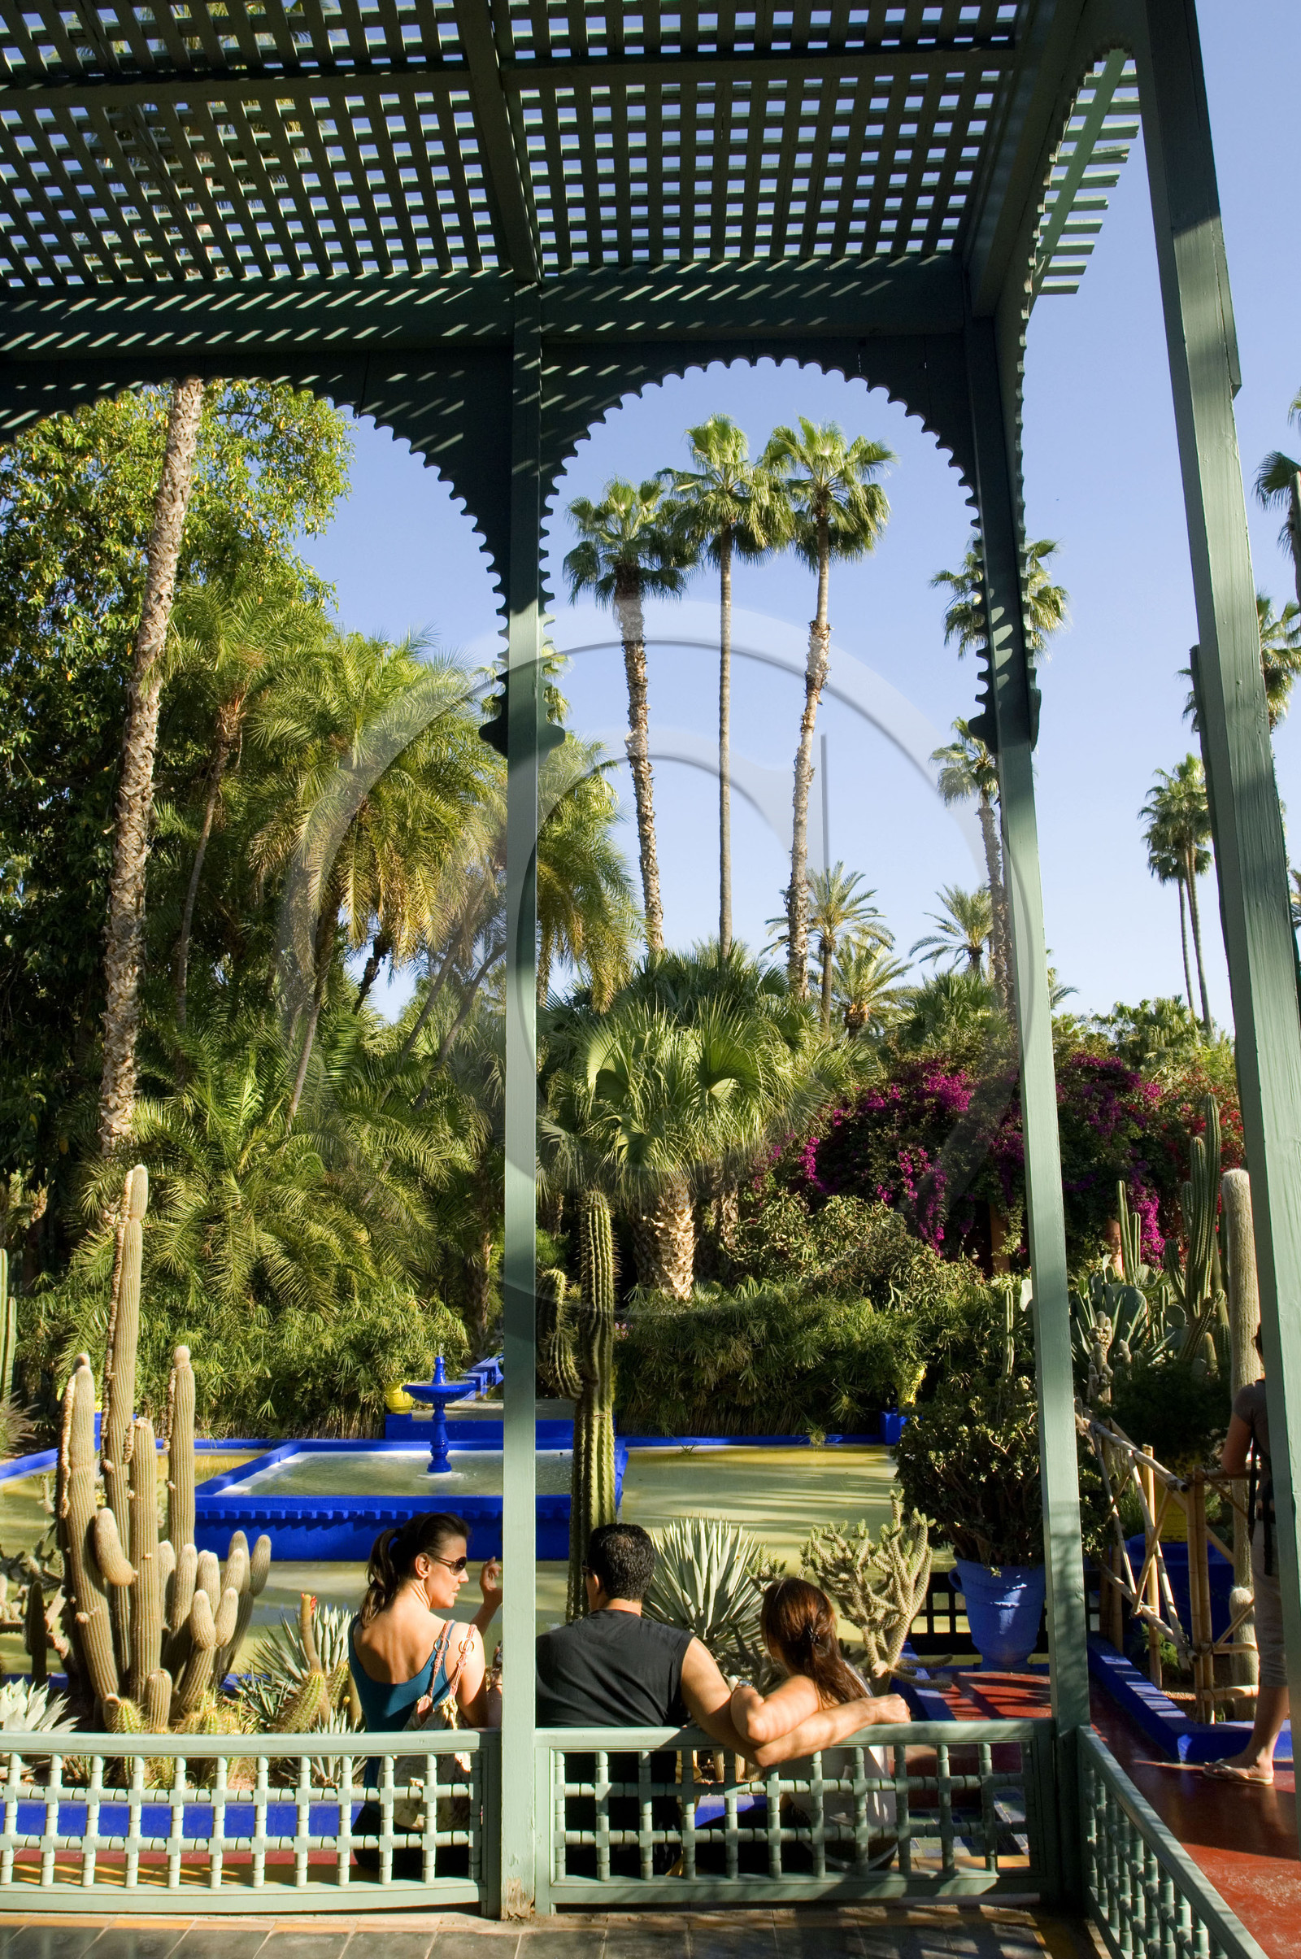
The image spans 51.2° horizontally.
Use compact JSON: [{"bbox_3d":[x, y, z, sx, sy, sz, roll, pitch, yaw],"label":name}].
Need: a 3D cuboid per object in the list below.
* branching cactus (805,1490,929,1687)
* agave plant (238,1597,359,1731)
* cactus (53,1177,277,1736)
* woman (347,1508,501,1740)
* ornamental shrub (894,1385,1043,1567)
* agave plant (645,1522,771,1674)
[{"bbox_3d":[0.892,2.515,5.601,0.530,0.744,0.480,-1,-11,3],"label":"branching cactus"},{"bbox_3d":[-1.288,2.569,5.050,0.520,0.490,0.500,-1,-11,3],"label":"agave plant"},{"bbox_3d":[-2.061,1.964,5.808,0.920,2.300,0.780,-1,-10,2],"label":"cactus"},{"bbox_3d":[-0.480,1.960,3.539,0.520,1.141,0.750,-6,-12,24],"label":"woman"},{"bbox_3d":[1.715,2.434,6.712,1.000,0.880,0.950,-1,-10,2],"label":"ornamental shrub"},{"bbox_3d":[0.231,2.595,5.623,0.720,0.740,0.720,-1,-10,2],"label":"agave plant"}]

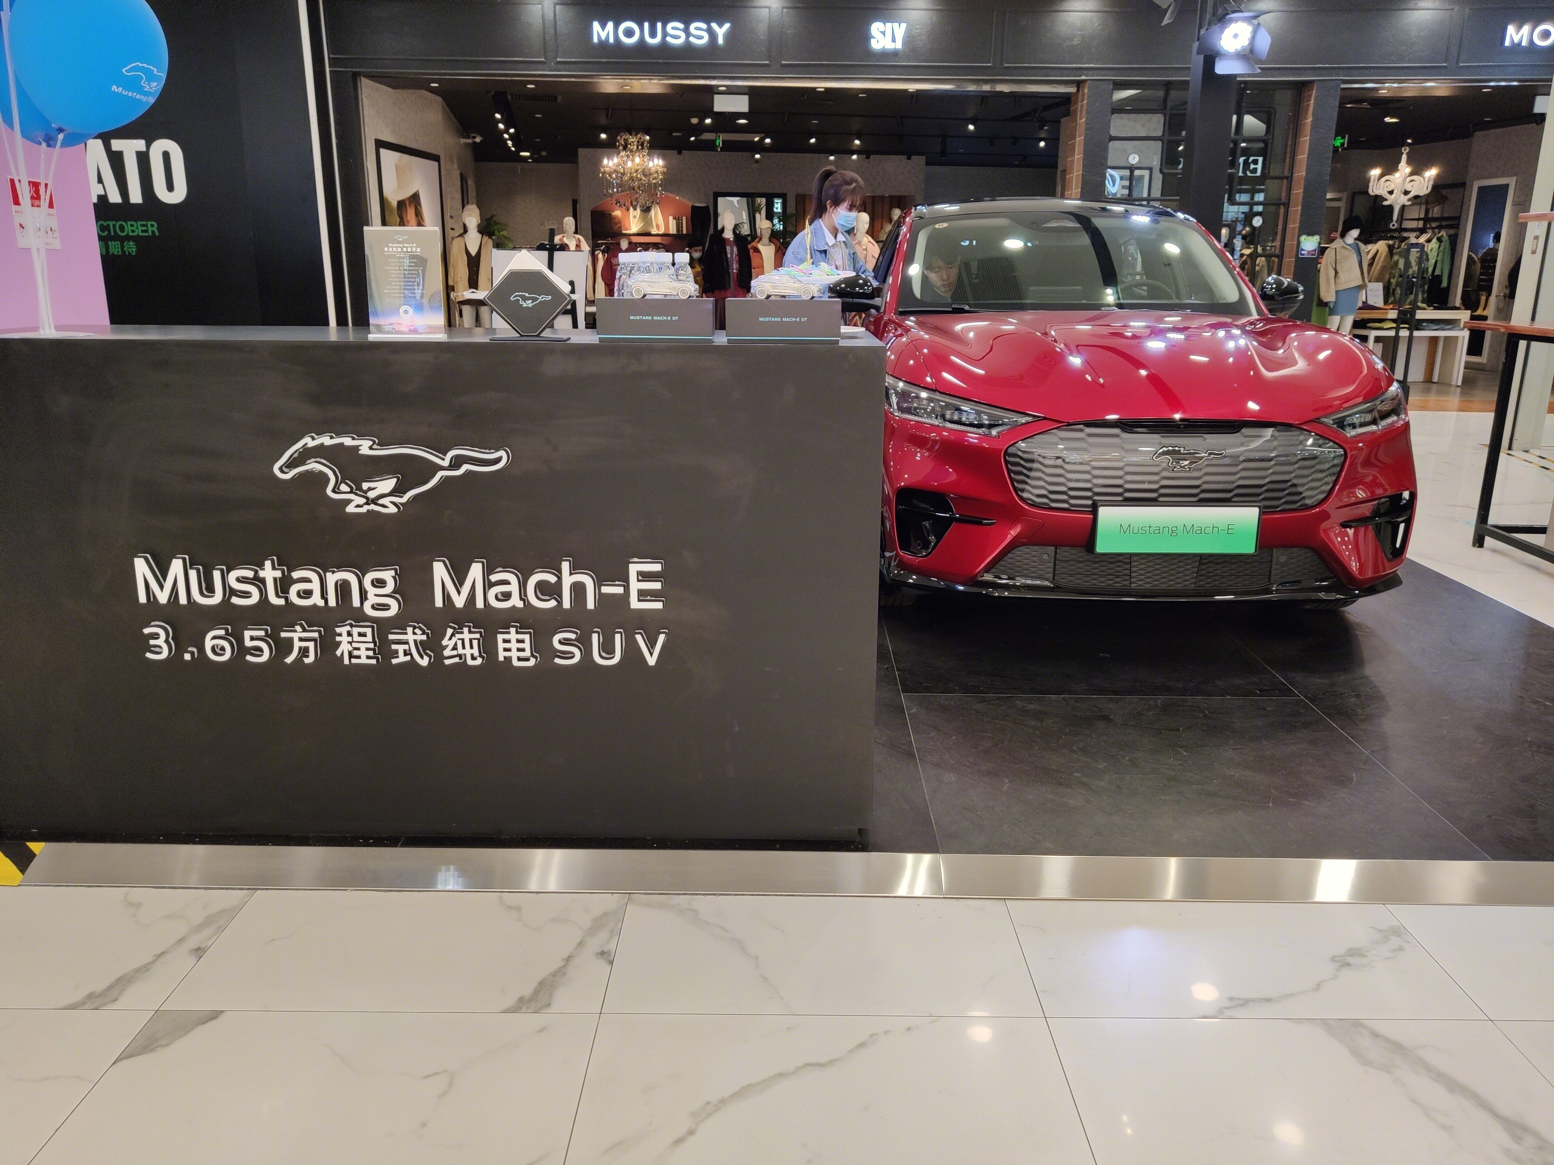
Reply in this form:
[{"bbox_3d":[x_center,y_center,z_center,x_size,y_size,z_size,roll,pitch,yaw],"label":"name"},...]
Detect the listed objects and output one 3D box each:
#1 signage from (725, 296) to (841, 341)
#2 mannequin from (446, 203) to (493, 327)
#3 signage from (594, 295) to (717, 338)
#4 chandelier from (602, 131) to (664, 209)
[{"bbox_3d":[0.014,-0.519,2.321,0.225,0.086,0.060,0,16,0],"label":"signage"},{"bbox_3d":[-3.097,-2.957,12.063,0.460,1.823,0.340,-2,16,-8],"label":"mannequin"},{"bbox_3d":[-0.237,-0.520,2.322,0.231,0.086,0.060,0,16,0],"label":"signage"},{"bbox_3d":[-1.431,-4.085,11.637,0.650,0.738,0.650,0,16,0],"label":"chandelier"}]

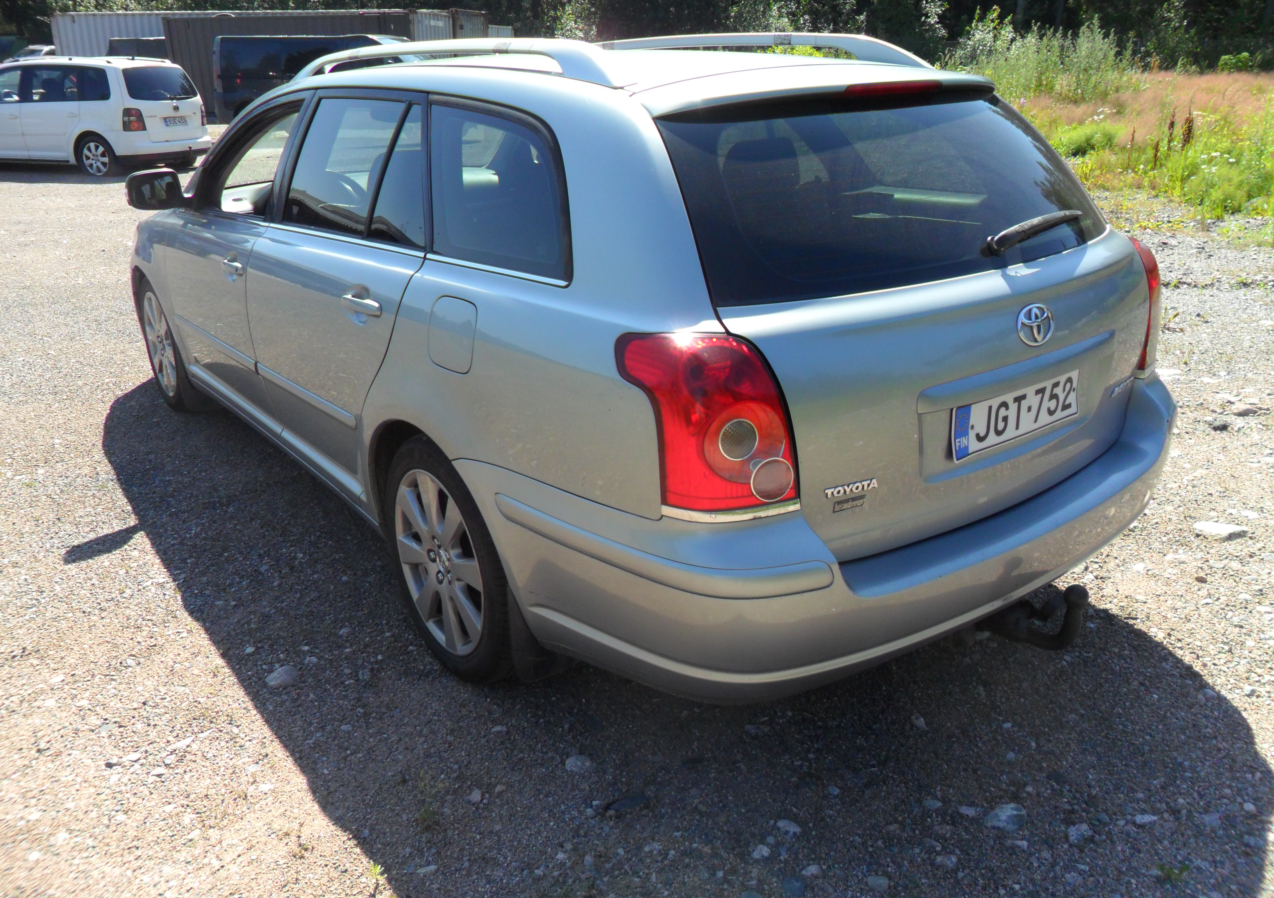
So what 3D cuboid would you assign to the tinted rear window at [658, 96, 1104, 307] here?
[{"bbox_3d":[0.578,-0.562,2.122,1.290,0.467,0.049,-17,-17,-34],"label":"tinted rear window"}]

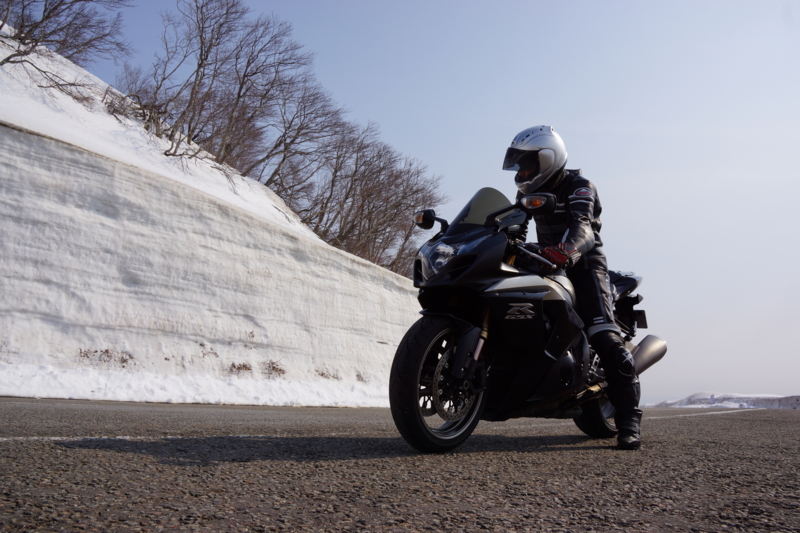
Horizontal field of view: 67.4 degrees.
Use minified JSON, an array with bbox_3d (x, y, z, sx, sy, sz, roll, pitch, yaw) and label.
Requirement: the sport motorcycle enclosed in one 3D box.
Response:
[{"bbox_3d":[0.734,0.312,3.011,2.045,1.150,0.800,12,-9,-43],"label":"sport motorcycle"}]

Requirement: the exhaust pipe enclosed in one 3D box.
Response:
[{"bbox_3d":[1.342,0.511,3.315,0.430,0.150,0.130,-20,12,-38],"label":"exhaust pipe"}]

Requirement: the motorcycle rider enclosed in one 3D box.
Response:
[{"bbox_3d":[0.746,0.092,3.001,0.820,1.560,0.750,12,-18,-43],"label":"motorcycle rider"}]

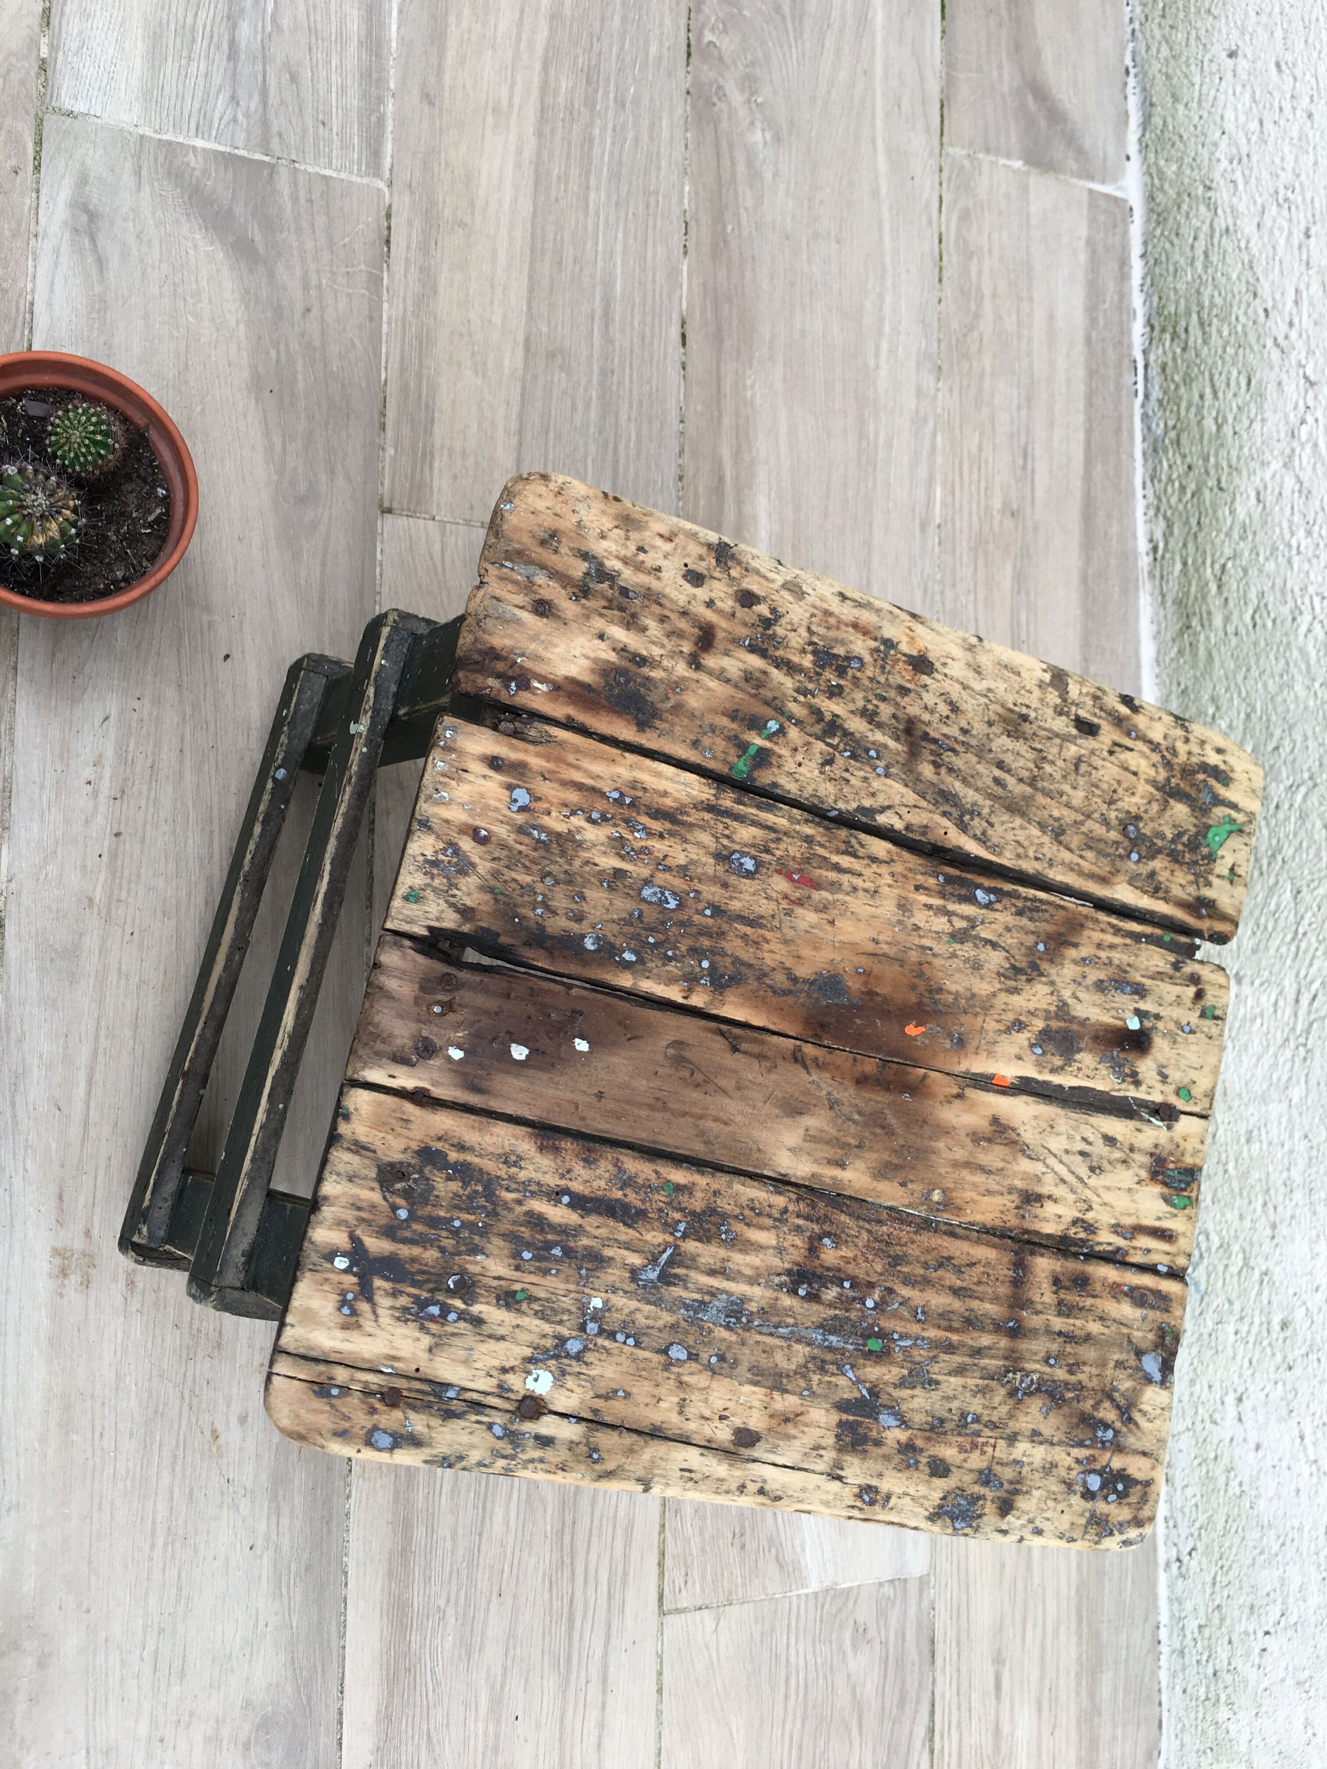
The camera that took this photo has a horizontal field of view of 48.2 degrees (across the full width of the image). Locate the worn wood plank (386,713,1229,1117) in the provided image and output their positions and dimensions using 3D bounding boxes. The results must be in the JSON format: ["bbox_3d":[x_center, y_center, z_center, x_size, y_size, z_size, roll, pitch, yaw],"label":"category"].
[{"bbox_3d":[0.075,0.020,0.592,0.365,0.020,0.085,15,82,-20],"label":"worn wood plank"}]

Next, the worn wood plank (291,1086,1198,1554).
[{"bbox_3d":[0.043,0.174,0.571,0.372,0.020,0.123,16,81,-20],"label":"worn wood plank"}]

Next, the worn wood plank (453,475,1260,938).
[{"bbox_3d":[0.093,-0.064,0.604,0.363,0.020,0.091,16,81,-20],"label":"worn wood plank"}]

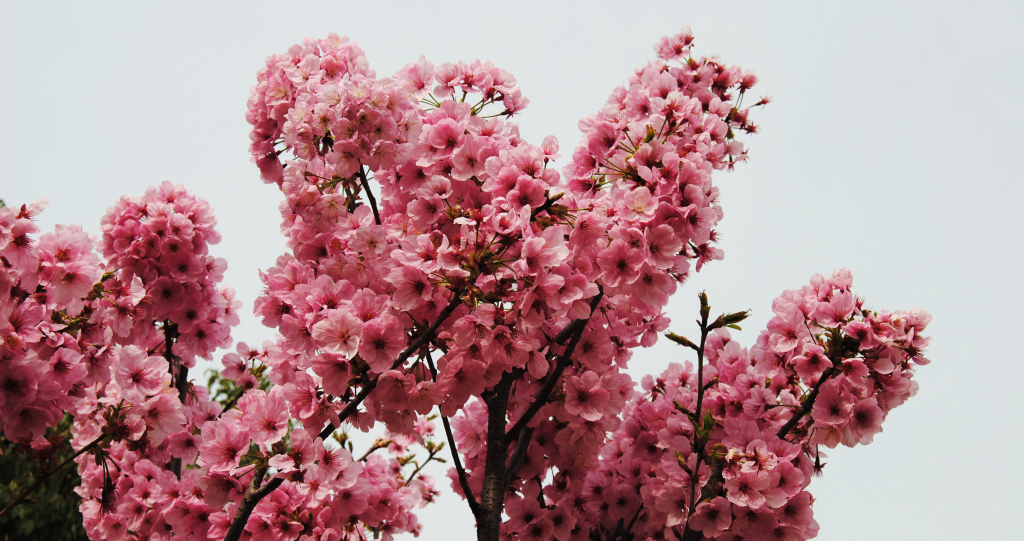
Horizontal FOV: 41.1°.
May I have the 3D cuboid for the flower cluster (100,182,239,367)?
[{"bbox_3d":[-0.376,0.004,1.500,0.148,0.188,0.140,0,-15,0],"label":"flower cluster"}]

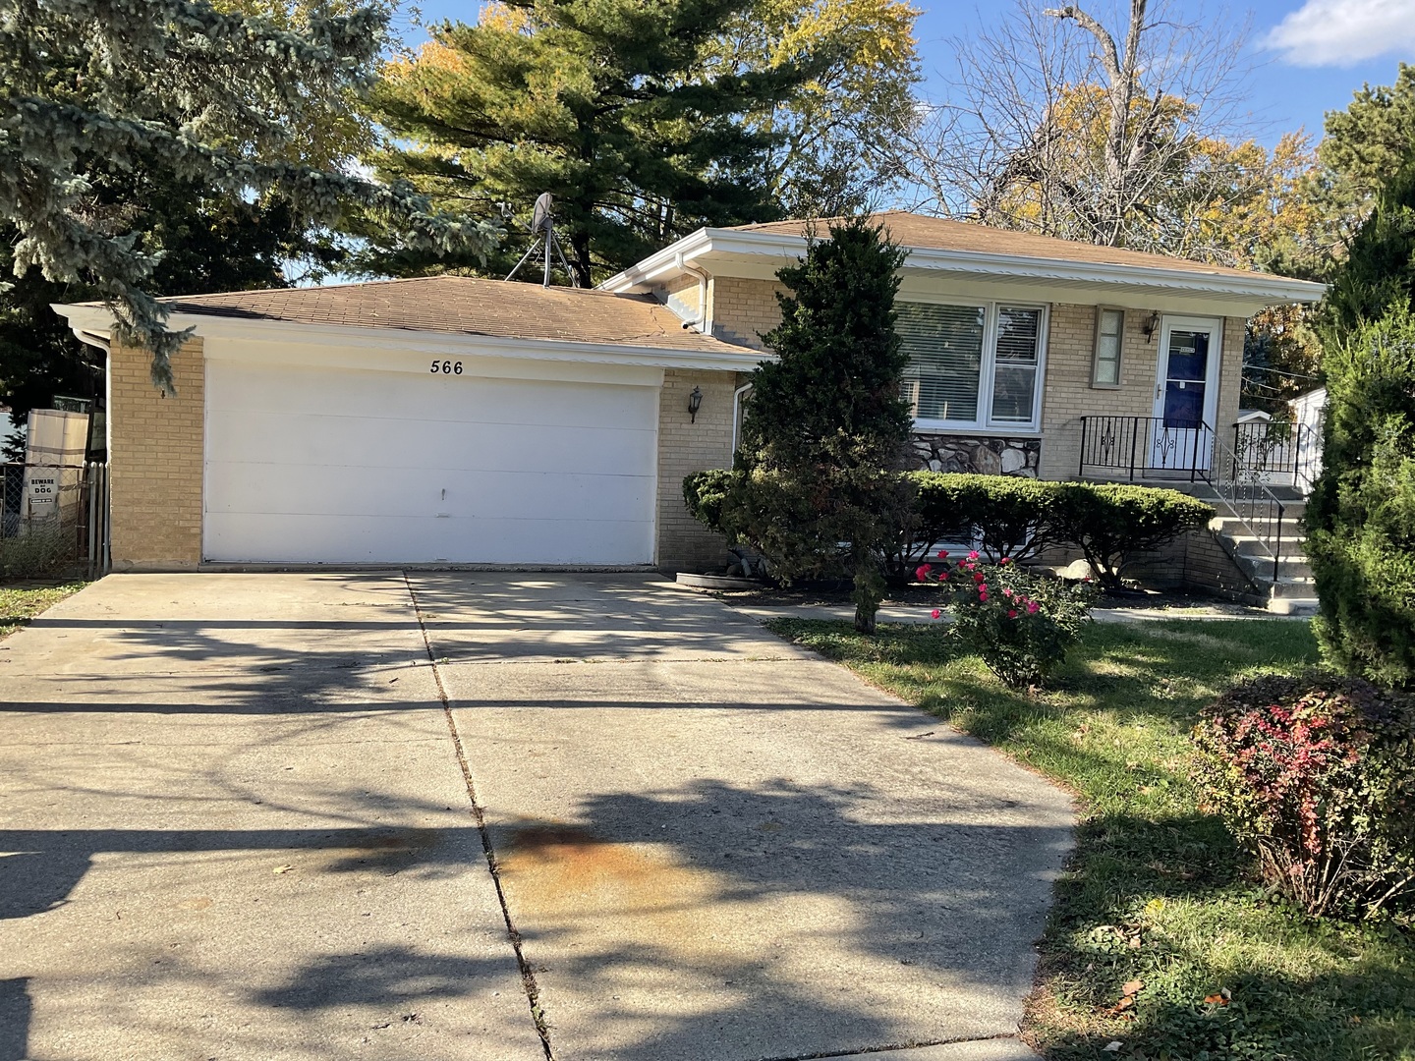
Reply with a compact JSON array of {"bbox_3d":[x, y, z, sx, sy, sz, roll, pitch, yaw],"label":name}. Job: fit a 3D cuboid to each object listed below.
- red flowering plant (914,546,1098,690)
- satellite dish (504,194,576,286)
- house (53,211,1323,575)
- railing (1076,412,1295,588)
[{"bbox_3d":[2.086,0.602,8.228,1.150,0.930,1.050,1,5,-17],"label":"red flowering plant"},{"bbox_3d":[-2.327,-4.032,16.469,0.950,1.300,0.700,3,5,12],"label":"satellite dish"},{"bbox_3d":[-0.307,-2.444,17.954,15.300,5.220,9.500,1,5,-17],"label":"house"},{"bbox_3d":[5.733,-0.461,14.563,0.950,1.820,2.750,1,5,-17],"label":"railing"}]

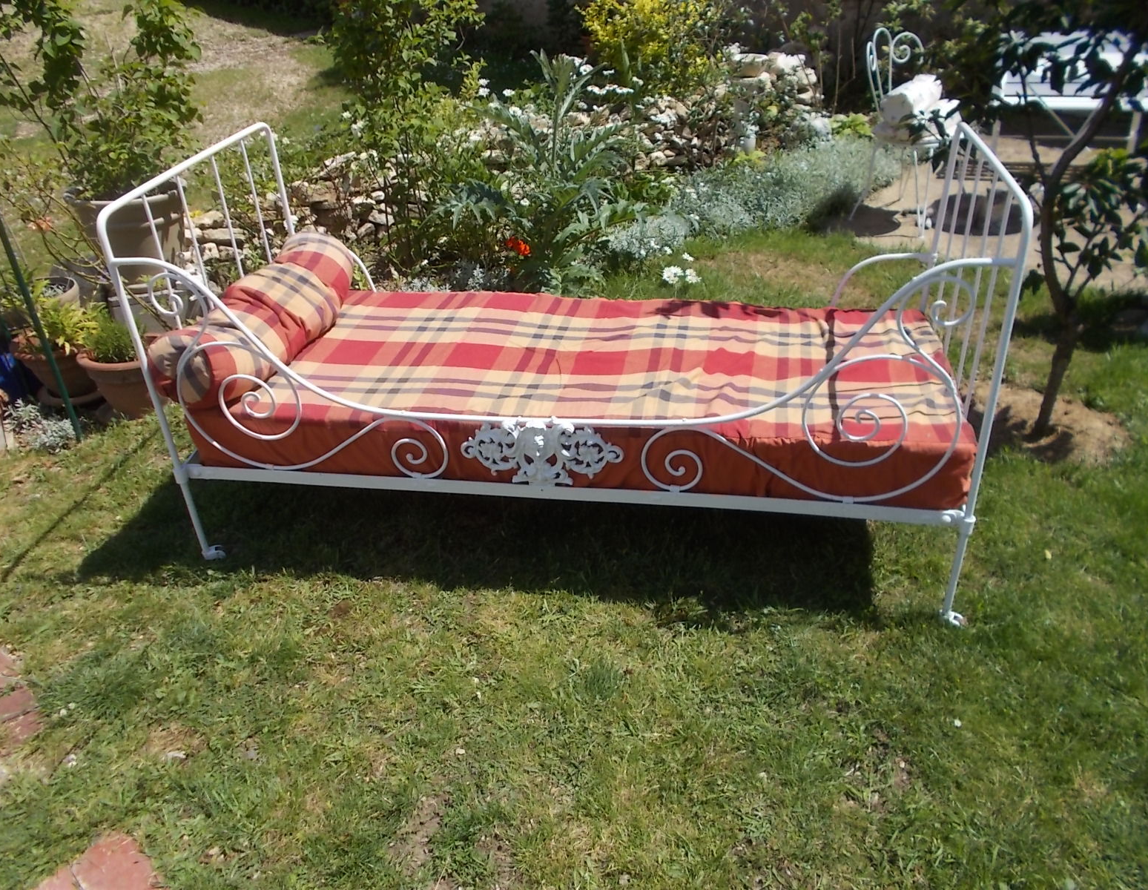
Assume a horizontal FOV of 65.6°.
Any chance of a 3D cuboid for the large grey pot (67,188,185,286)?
[{"bbox_3d":[-2.302,-1.140,4.754,0.590,0.460,0.590,-3,30,2],"label":"large grey pot"}]

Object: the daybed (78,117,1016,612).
[{"bbox_3d":[-0.015,-0.260,2.416,1.990,0.991,0.848,3,31,11],"label":"daybed"}]

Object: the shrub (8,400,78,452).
[{"bbox_3d":[-1.915,-0.084,3.208,0.235,0.125,0.200,3,31,11],"label":"shrub"}]

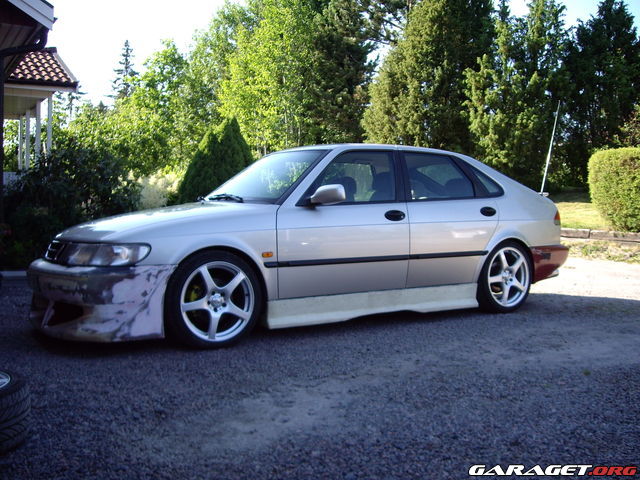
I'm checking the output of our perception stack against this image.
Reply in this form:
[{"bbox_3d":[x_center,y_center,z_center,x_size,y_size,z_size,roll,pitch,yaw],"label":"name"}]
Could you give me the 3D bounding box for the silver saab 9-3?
[{"bbox_3d":[0.025,-0.090,5.760,4.670,1.380,1.750,-2,4,-33],"label":"silver saab 9-3"}]

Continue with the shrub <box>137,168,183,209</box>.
[{"bbox_3d":[-2.768,-0.534,12.043,1.000,1.342,1.000,1,4,0],"label":"shrub"}]

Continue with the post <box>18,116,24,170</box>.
[{"bbox_3d":[-7.116,-1.836,16.770,0.090,2.204,0.090,-1,4,-30],"label":"post"}]

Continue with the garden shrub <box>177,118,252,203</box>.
[{"bbox_3d":[-1.716,-1.023,12.573,1.650,2.281,1.600,1,4,0],"label":"garden shrub"}]

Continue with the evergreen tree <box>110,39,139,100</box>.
[{"bbox_3d":[-14.376,-8.683,52.390,3.600,12.191,3.600,1,4,0],"label":"evergreen tree"}]

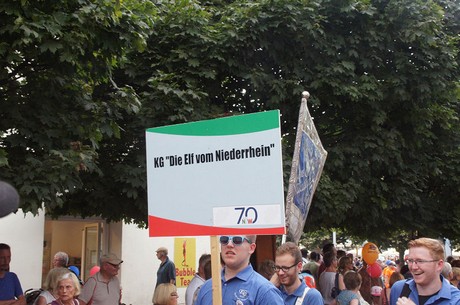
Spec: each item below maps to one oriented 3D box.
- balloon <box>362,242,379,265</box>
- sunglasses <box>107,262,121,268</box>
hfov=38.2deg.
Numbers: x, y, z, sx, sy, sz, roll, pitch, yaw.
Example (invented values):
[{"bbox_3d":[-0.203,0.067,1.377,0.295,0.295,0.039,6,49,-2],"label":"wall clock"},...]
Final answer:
[{"bbox_3d":[2.123,1.530,10.000,0.247,0.335,0.247,0,-10,-3],"label":"balloon"},{"bbox_3d":[-1.268,1.229,7.200,0.145,0.045,0.145,11,-2,31],"label":"sunglasses"}]

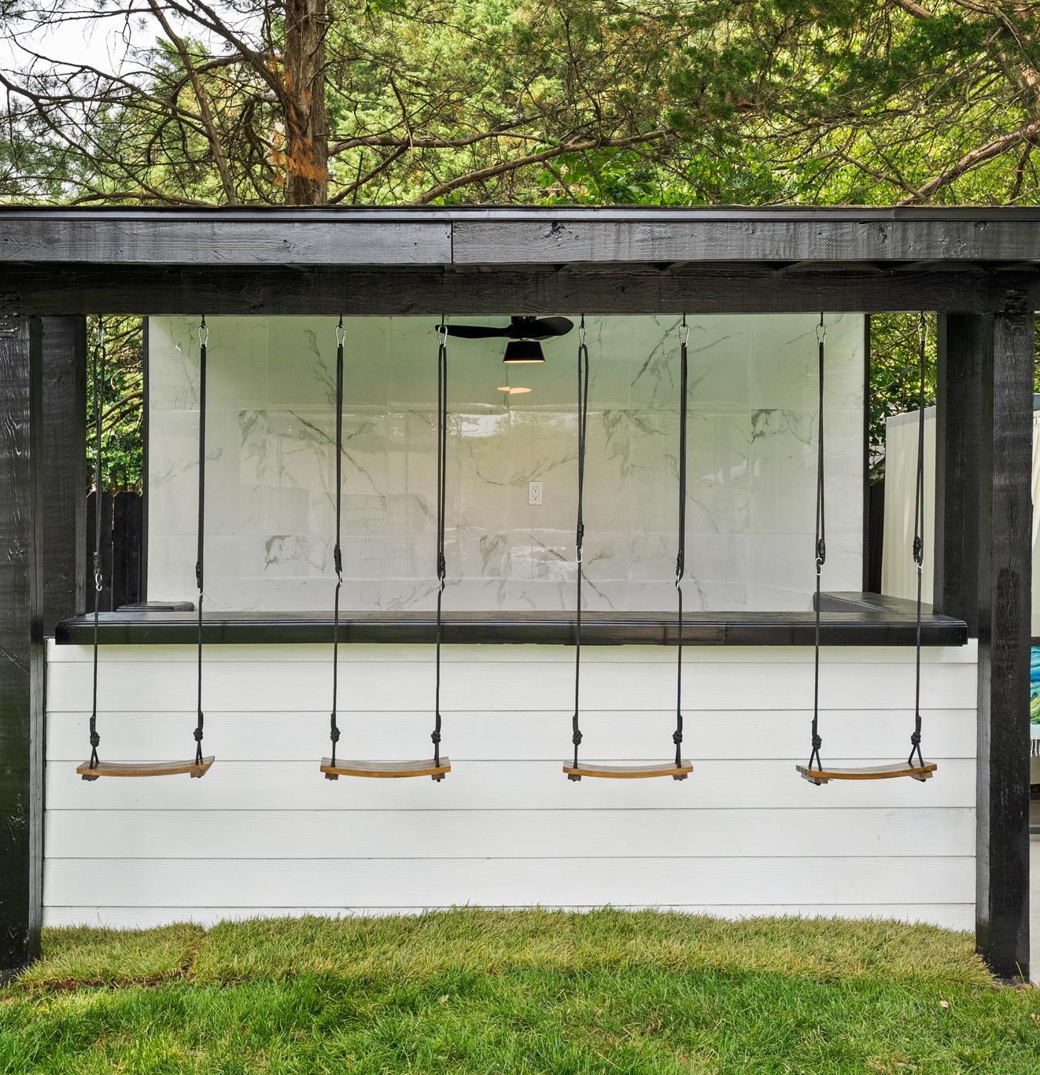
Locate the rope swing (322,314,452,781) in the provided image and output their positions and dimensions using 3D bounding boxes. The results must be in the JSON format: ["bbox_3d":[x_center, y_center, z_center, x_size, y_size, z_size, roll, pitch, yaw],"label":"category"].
[{"bbox_3d":[-0.460,0.031,5.550,0.455,1.640,0.200,0,1,0],"label":"rope swing"}]

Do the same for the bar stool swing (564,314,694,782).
[{"bbox_3d":[0.387,0.031,5.550,0.455,1.640,0.200,0,1,0],"label":"bar stool swing"}]

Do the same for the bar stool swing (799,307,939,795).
[{"bbox_3d":[1.235,0.035,5.550,0.455,1.640,0.200,0,1,0],"label":"bar stool swing"}]

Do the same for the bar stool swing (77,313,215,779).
[{"bbox_3d":[-1.308,0.031,5.550,0.455,1.640,0.200,0,1,0],"label":"bar stool swing"}]

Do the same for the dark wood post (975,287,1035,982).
[{"bbox_3d":[1.725,0.338,5.570,0.145,2.430,0.145,0,1,0],"label":"dark wood post"}]

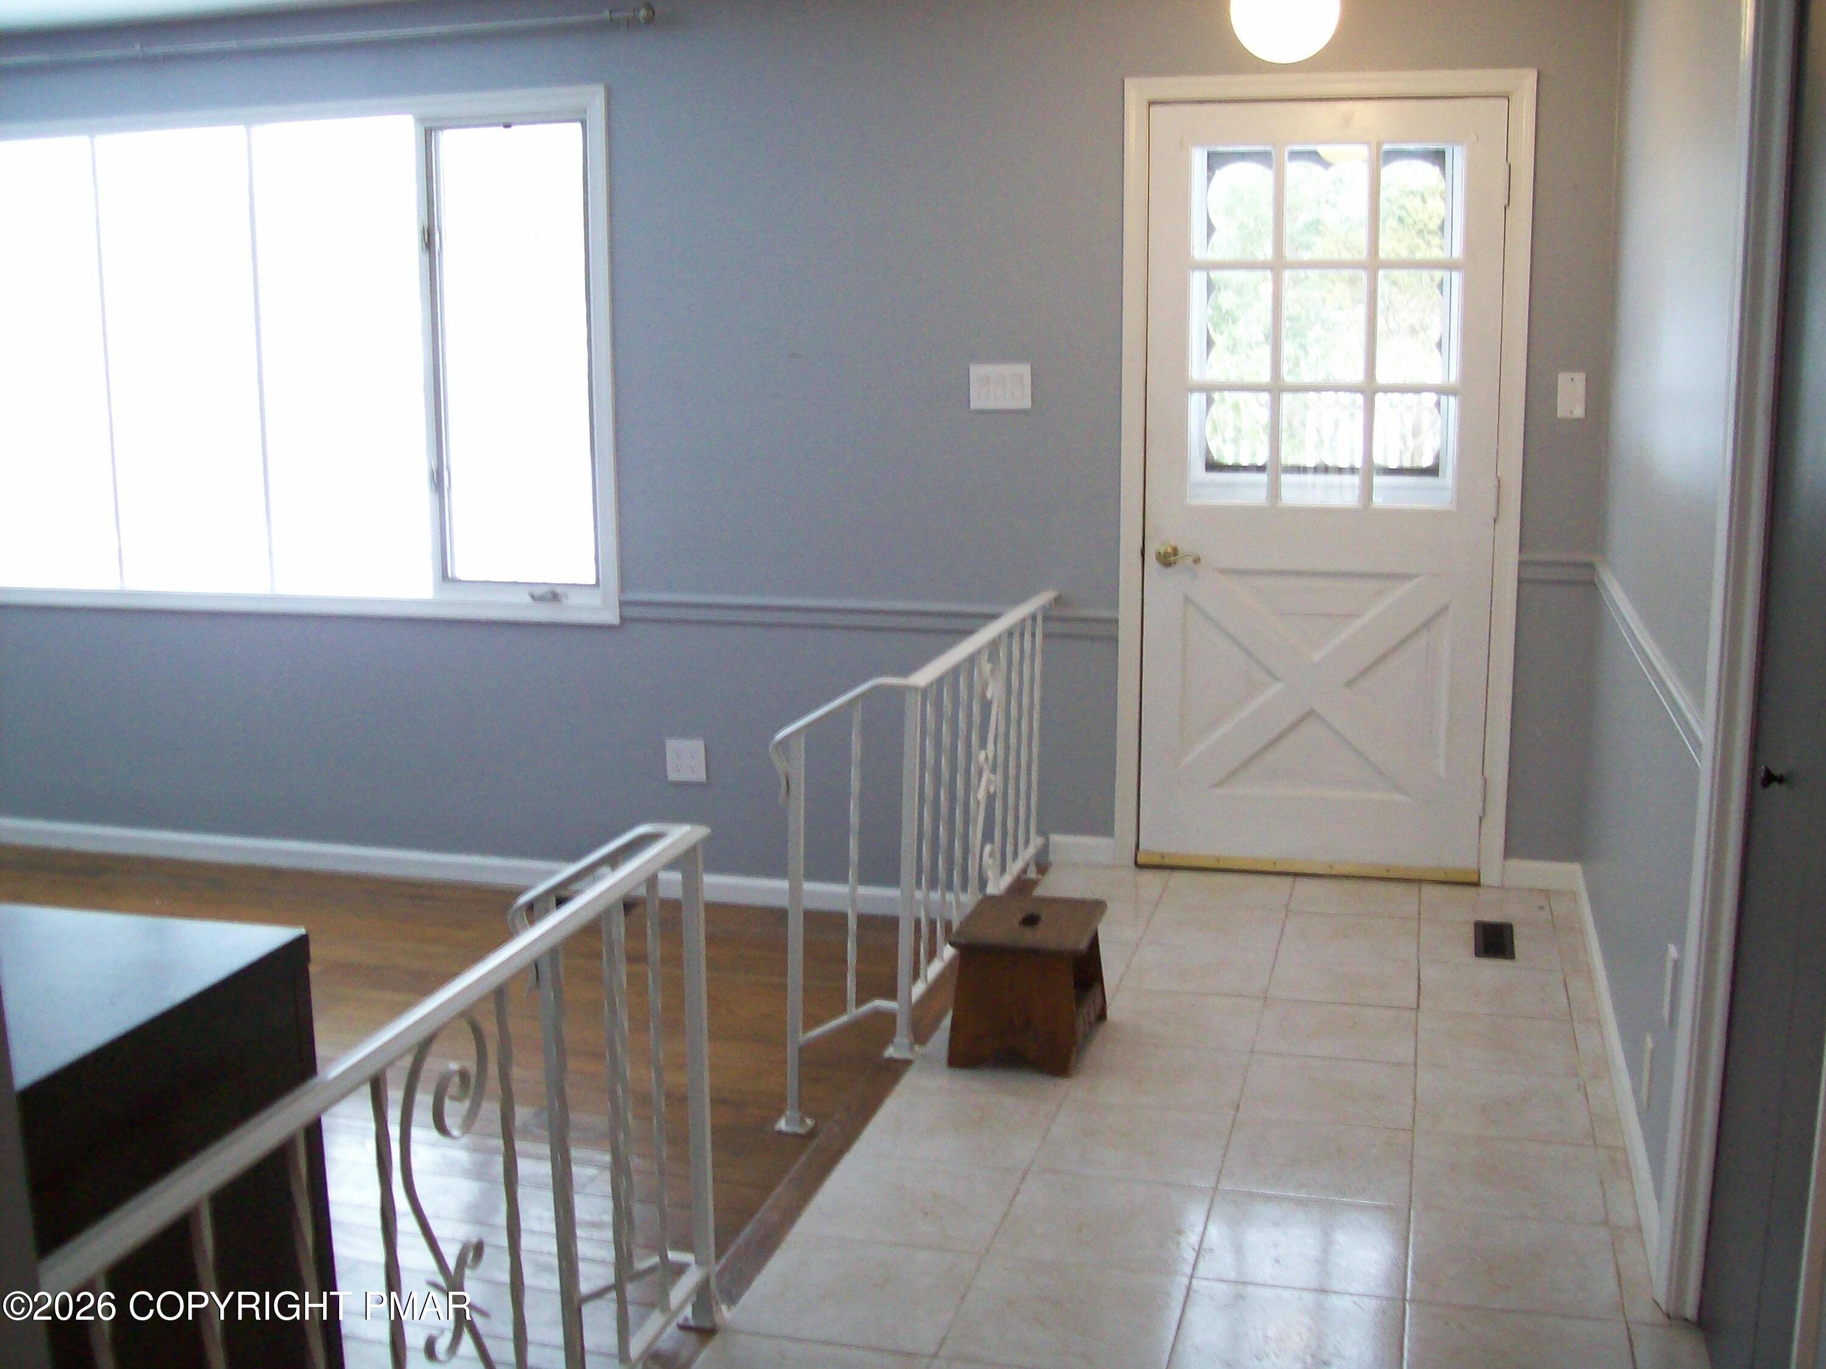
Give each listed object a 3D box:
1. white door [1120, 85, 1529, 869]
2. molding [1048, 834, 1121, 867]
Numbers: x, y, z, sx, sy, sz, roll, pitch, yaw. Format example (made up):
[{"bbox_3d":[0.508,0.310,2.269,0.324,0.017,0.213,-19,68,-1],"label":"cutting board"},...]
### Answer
[{"bbox_3d":[1.052,-0.506,4.956,1.019,2.079,0.075,2,11,15],"label":"white door"},{"bbox_3d":[0.470,0.465,5.288,0.185,0.088,0.015,2,11,15],"label":"molding"}]

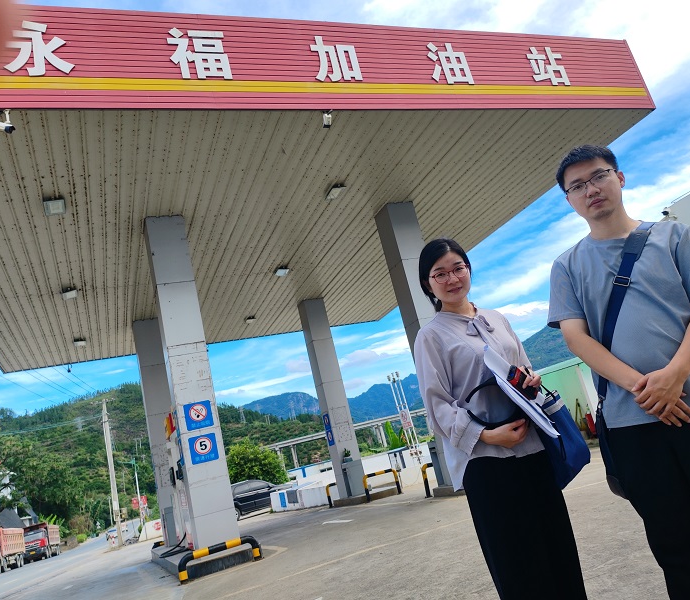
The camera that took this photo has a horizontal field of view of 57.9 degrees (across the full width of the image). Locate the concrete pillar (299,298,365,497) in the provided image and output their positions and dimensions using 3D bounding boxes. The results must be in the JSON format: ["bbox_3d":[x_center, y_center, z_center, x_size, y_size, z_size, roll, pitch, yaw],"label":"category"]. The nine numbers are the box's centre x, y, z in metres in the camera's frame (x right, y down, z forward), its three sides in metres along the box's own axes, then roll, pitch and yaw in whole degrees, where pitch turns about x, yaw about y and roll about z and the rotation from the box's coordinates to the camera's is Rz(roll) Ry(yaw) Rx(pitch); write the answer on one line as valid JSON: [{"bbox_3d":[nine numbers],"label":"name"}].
[{"bbox_3d":[-0.375,2.736,17.966,0.620,5.663,0.620,-7,-16,-22],"label":"concrete pillar"}]

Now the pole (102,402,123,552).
[{"bbox_3d":[-11.536,8.470,30.932,0.300,7.154,0.300,-7,-16,-22],"label":"pole"}]

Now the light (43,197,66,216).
[{"bbox_3d":[-4.848,-1.577,10.438,0.315,0.100,0.510,-7,-16,-22],"label":"light"}]

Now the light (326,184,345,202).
[{"bbox_3d":[-0.206,-2.147,12.407,0.315,0.100,0.510,-7,-16,-22],"label":"light"}]

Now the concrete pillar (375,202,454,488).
[{"bbox_3d":[1.664,0.764,12.417,0.620,5.645,0.620,-7,-16,-22],"label":"concrete pillar"}]

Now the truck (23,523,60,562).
[{"bbox_3d":[-33.450,26.816,68.702,2.500,3.450,10.300,-8,-15,-18],"label":"truck"}]

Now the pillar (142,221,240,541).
[{"bbox_3d":[-2.637,1.266,10.566,0.620,5.613,0.620,-7,-16,-22],"label":"pillar"}]

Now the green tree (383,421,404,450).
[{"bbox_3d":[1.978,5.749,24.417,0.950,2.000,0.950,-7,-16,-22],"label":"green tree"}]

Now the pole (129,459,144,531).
[{"bbox_3d":[-13.209,12.577,40.059,0.180,4.779,0.180,-7,-16,-22],"label":"pole"}]

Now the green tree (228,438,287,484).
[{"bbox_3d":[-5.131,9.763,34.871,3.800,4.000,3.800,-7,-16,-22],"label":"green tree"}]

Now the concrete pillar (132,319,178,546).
[{"bbox_3d":[-4.771,3.311,16.156,0.620,5.706,0.620,-7,-16,-22],"label":"concrete pillar"}]

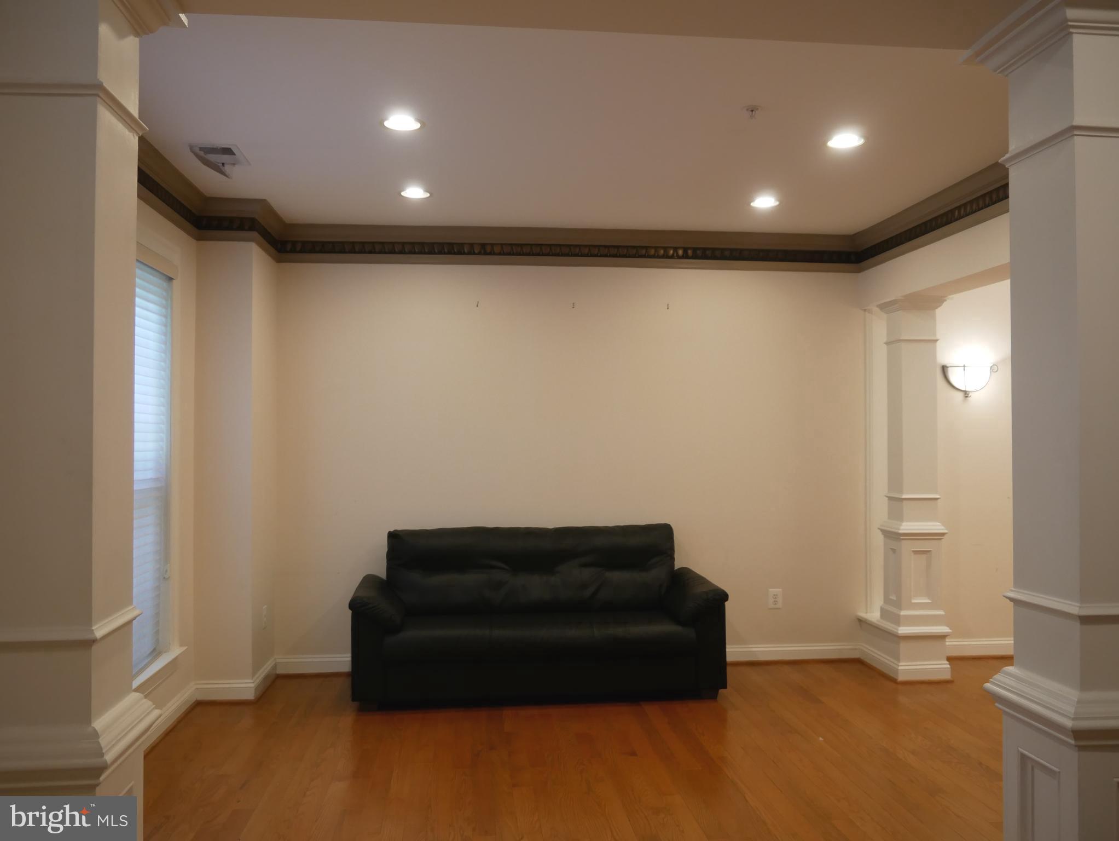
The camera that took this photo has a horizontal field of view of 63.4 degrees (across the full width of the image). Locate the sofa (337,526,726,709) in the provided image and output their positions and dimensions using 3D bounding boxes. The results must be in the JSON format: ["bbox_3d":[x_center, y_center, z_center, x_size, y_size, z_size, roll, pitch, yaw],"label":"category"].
[{"bbox_3d":[-0.127,1.064,5.144,2.002,0.906,0.778,0,-1,-6],"label":"sofa"}]

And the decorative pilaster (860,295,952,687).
[{"bbox_3d":[2.082,0.397,5.492,0.353,2.246,0.533,0,-1,-6],"label":"decorative pilaster"}]

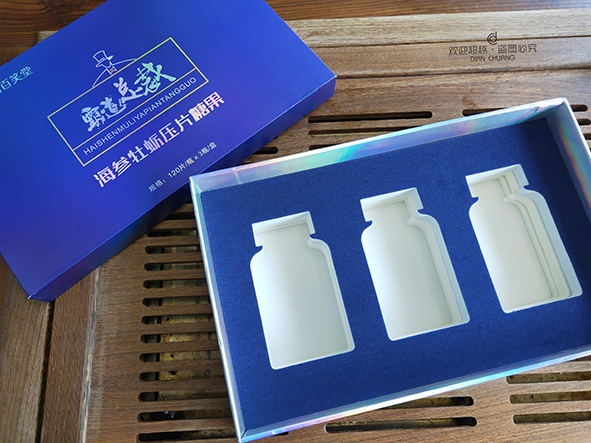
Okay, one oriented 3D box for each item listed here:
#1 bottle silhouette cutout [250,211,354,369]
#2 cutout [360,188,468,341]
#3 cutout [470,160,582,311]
[{"bbox_3d":[0.001,0.050,0.296,0.059,0.033,0.103,-13,76,-3],"label":"bottle silhouette cutout"},{"bbox_3d":[0.082,0.032,0.300,0.059,0.033,0.103,-13,76,-3],"label":"cutout"},{"bbox_3d":[0.163,0.014,0.304,0.059,0.033,0.103,-13,76,-3],"label":"cutout"}]

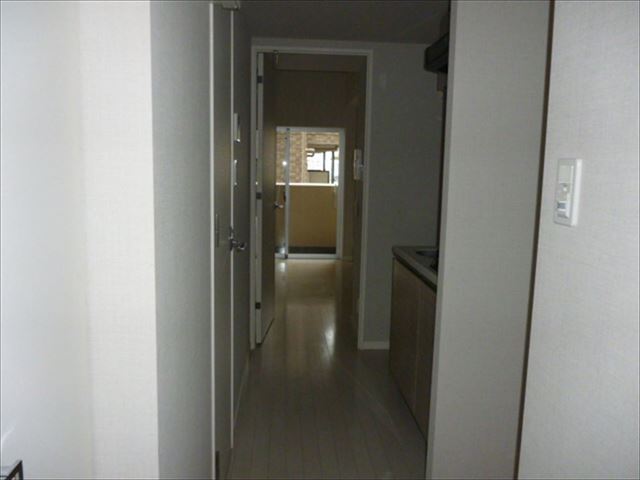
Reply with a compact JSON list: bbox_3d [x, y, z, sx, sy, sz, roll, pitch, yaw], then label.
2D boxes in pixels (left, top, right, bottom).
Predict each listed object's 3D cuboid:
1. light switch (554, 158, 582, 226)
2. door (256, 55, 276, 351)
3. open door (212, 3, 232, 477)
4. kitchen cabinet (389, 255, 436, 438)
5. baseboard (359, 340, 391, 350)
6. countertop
[{"bbox_3d":[0.457,-0.089,0.964,0.012,0.120,0.070,1,7,-4],"label":"light switch"},{"bbox_3d":[-0.406,-0.300,4.017,0.037,2.030,0.700,2,7,3],"label":"door"},{"bbox_3d":[-0.376,-0.006,1.939,0.040,2.000,0.620,1,7,-4],"label":"open door"},{"bbox_3d":[0.759,0.547,2.641,0.550,0.770,1.200,1,7,-4],"label":"kitchen cabinet"},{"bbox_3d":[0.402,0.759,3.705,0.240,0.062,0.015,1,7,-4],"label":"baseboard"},{"bbox_3d":[0.763,0.147,2.589,0.560,0.045,1.200,1,7,-4],"label":"countertop"}]

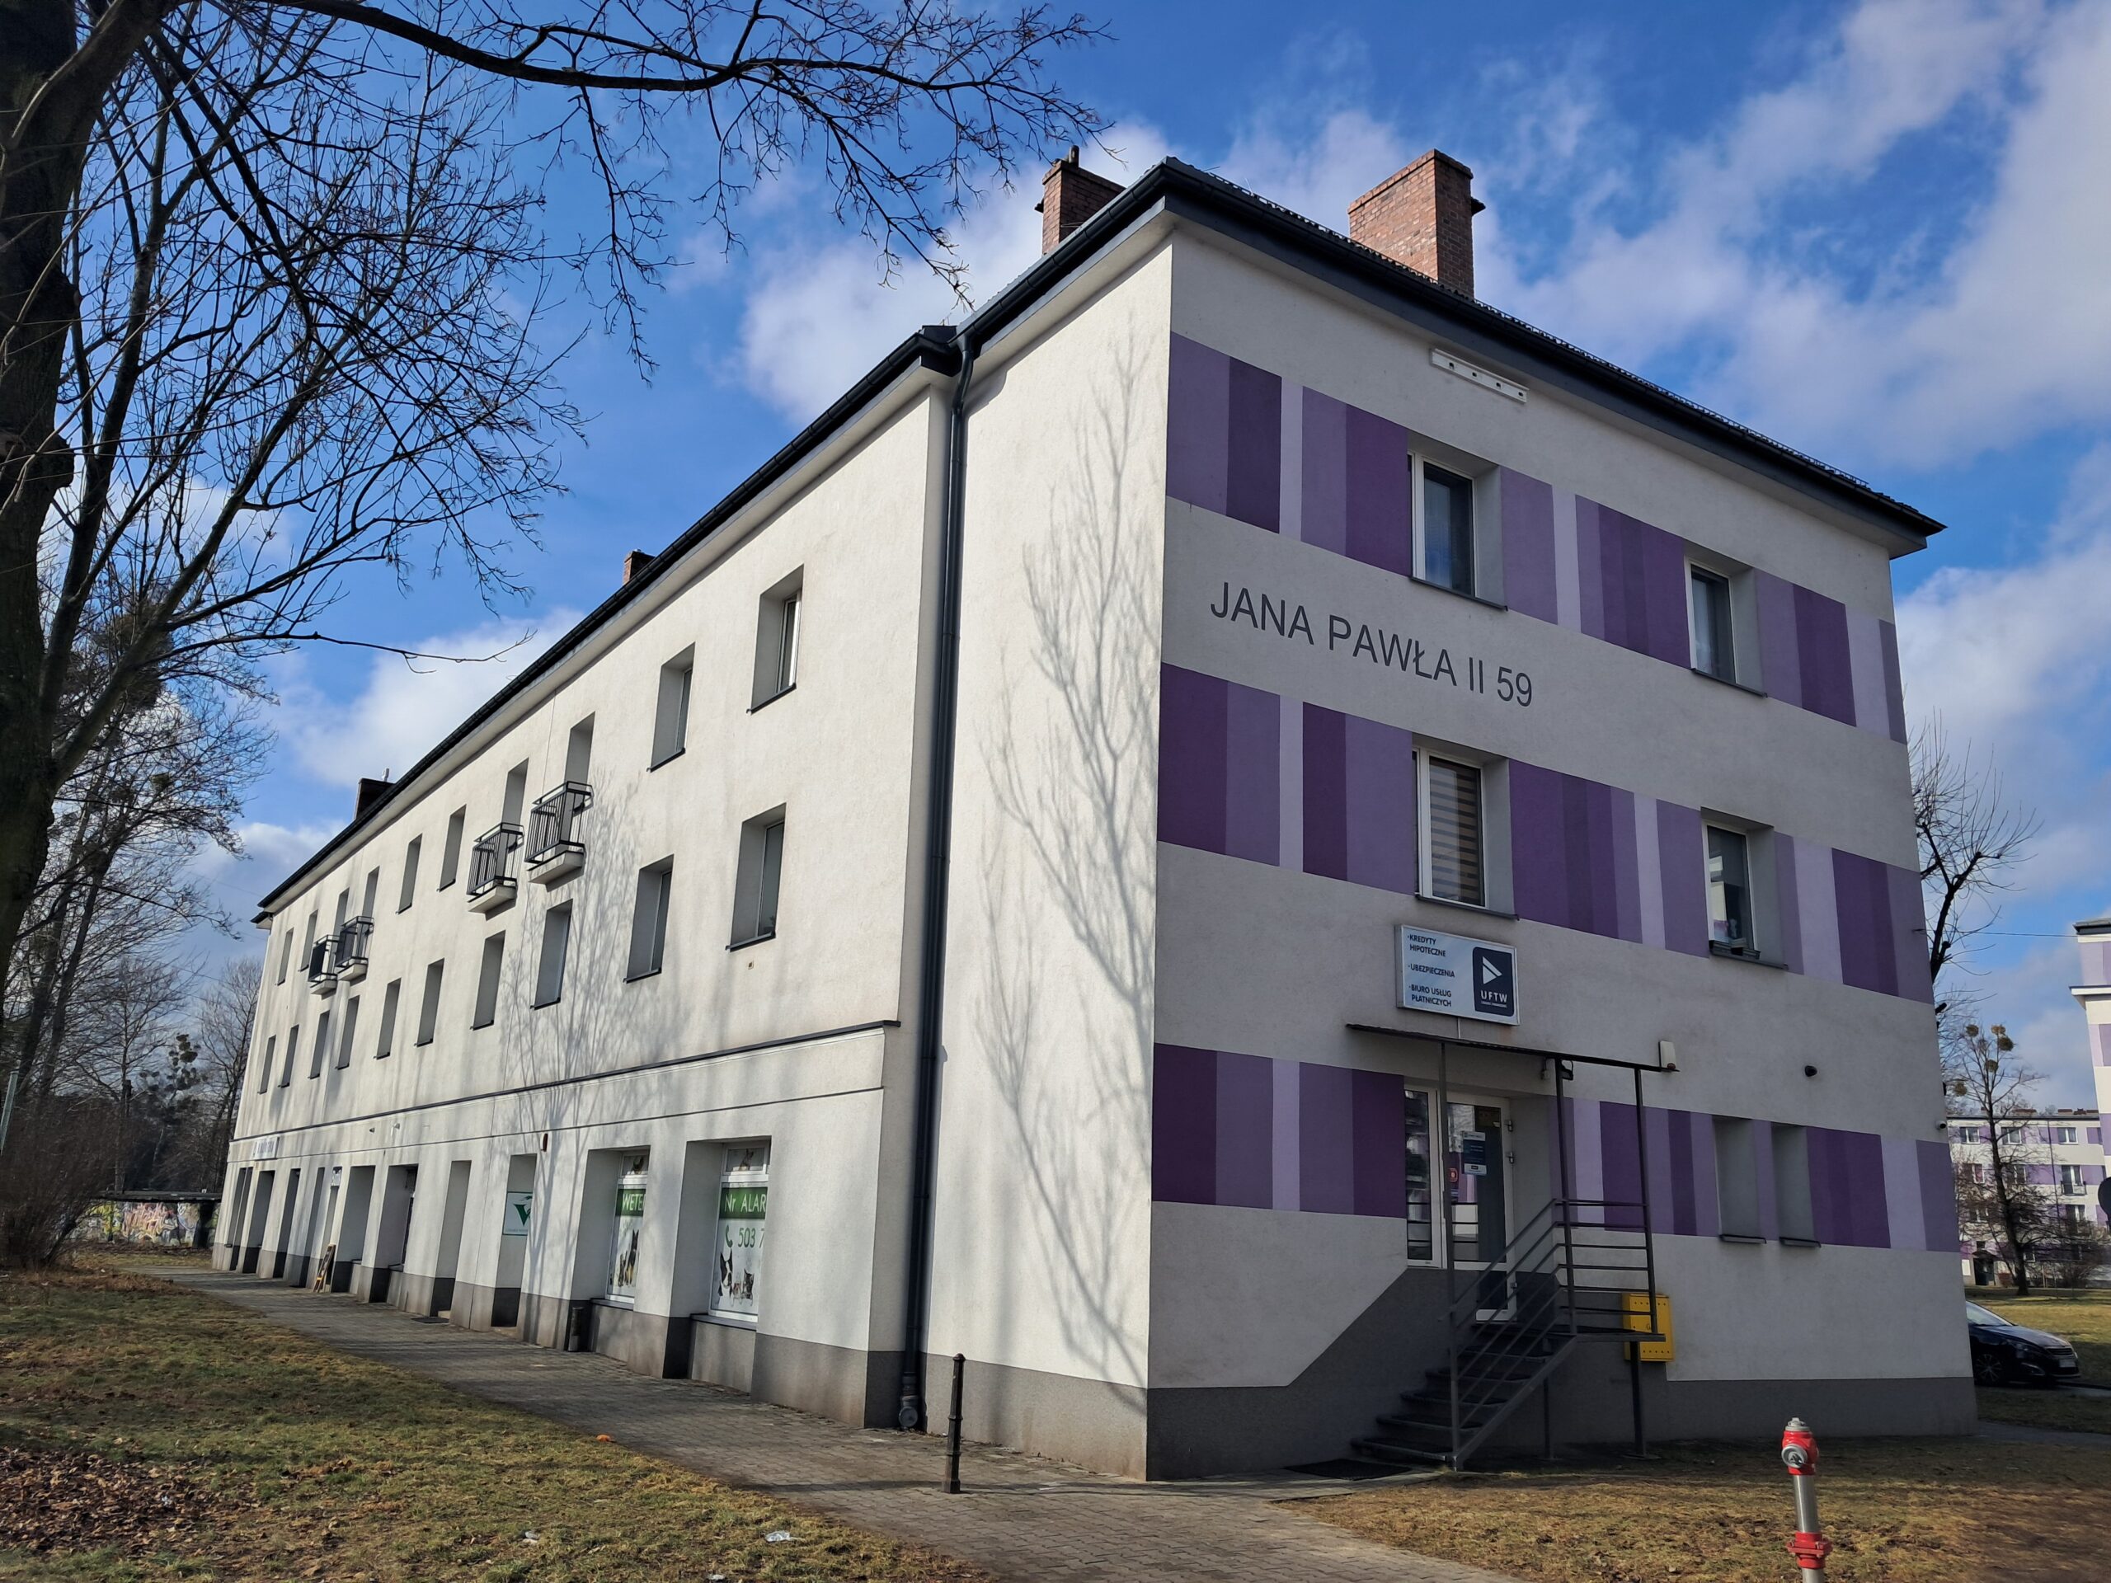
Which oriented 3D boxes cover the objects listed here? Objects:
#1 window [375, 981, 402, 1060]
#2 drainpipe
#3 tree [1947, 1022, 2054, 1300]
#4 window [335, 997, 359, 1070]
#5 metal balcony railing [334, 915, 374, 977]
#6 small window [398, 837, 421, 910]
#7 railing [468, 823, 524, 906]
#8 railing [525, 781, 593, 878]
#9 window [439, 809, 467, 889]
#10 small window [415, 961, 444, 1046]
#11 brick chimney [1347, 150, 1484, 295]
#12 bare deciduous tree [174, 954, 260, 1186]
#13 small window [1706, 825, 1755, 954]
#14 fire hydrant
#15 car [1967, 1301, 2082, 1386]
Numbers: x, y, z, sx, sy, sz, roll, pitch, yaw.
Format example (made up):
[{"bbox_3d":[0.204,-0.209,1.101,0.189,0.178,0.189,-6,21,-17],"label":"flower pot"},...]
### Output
[{"bbox_3d":[-13.430,4.651,33.523,0.220,1.530,1.150,12,-18,-32],"label":"window"},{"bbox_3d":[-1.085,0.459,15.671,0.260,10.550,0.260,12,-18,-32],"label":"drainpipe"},{"bbox_3d":[49.142,19.080,86.000,5.400,13.900,5.400,-6,-17,29],"label":"tree"},{"bbox_3d":[-15.950,5.491,37.420,0.220,1.500,1.200,12,-18,-31],"label":"window"},{"bbox_3d":[-15.760,3.471,37.008,0.380,1.030,1.680,12,-18,-32],"label":"metal balcony railing"},{"bbox_3d":[-13.530,1.765,34.816,0.220,1.500,1.180,12,-18,-31],"label":"small window"},{"bbox_3d":[-9.584,1.245,28.080,0.420,1.080,1.780,12,-18,-31],"label":"railing"},{"bbox_3d":[-7.597,0.553,25.134,0.420,1.080,1.780,12,-18,-31],"label":"railing"},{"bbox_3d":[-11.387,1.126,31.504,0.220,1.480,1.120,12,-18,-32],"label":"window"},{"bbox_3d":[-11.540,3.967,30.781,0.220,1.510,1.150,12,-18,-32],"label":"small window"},{"bbox_3d":[4.379,-6.432,20.289,0.660,2.120,1.480,12,-18,-31],"label":"brick chimney"},{"bbox_3d":[-36.540,13.823,74.000,6.000,12.800,6.000,10,-17,-25],"label":"bare deciduous tree"},{"bbox_3d":[7.151,1.093,17.732,1.200,1.480,0.150,12,-18,-32],"label":"small window"},{"bbox_3d":[3.655,3.523,8.011,0.220,0.900,0.230,-9,-19,36],"label":"fire hydrant"},{"bbox_3d":[15.206,9.363,28.381,1.800,1.470,4.300,12,-18,-32],"label":"car"}]

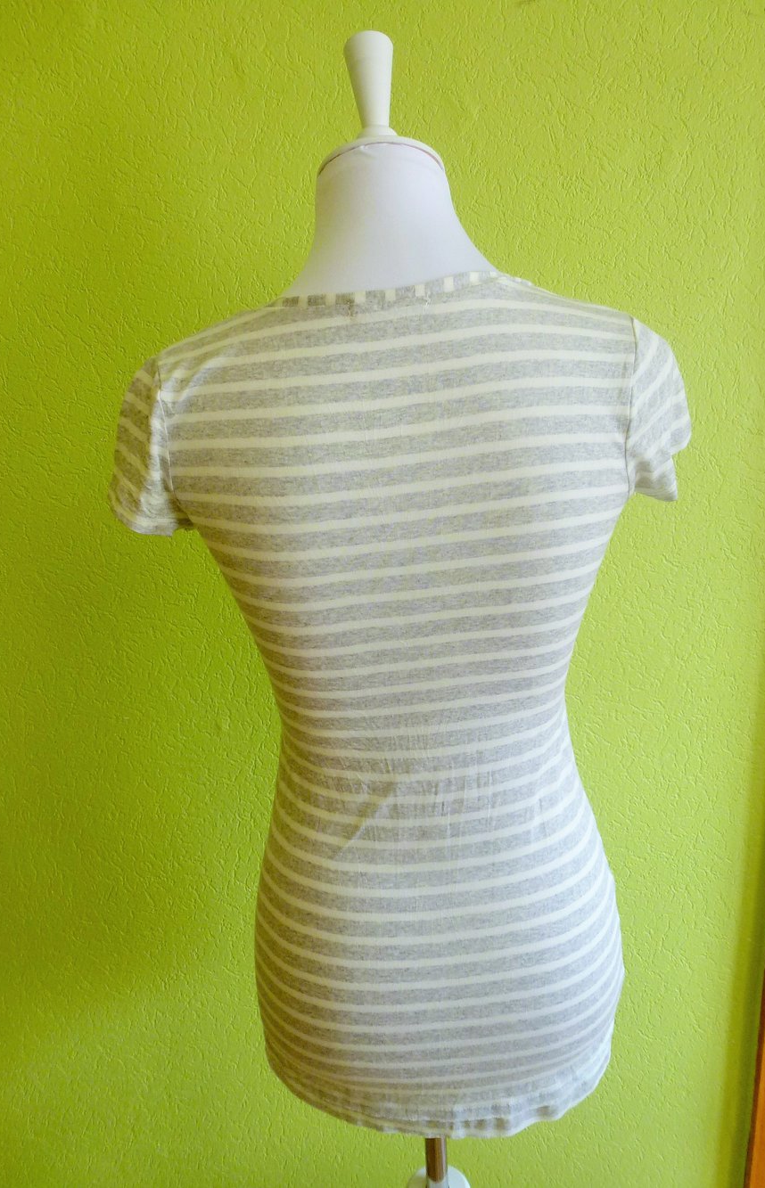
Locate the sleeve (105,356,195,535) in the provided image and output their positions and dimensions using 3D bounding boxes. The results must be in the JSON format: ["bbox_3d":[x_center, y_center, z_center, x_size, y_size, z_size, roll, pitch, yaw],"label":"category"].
[{"bbox_3d":[-0.184,-0.123,0.700,0.073,0.146,0.110,-3,15,0],"label":"sleeve"}]

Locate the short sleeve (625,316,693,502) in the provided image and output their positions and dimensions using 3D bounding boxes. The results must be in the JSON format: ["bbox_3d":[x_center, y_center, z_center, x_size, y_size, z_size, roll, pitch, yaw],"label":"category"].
[{"bbox_3d":[0.221,-0.153,0.700,0.062,0.148,0.110,-3,15,0],"label":"short sleeve"}]

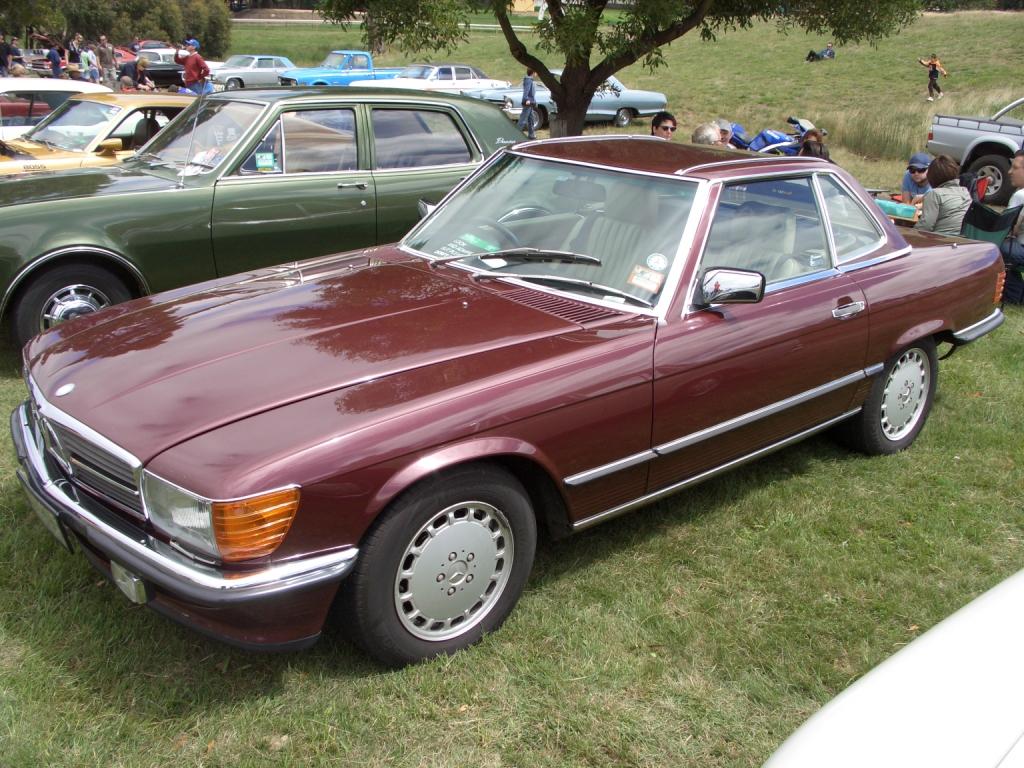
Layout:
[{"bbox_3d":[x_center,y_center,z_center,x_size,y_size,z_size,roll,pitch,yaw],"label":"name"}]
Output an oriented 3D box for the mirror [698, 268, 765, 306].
[{"bbox_3d":[0.718,-0.321,3.175,0.195,0.105,0.085,10,21,25],"label":"mirror"}]

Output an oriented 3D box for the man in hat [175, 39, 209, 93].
[{"bbox_3d":[-6.120,-5.730,18.884,0.580,1.780,0.520,-3,19,-11],"label":"man in hat"}]

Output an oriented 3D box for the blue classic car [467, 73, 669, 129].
[{"bbox_3d":[1.466,-7.440,25.390,5.420,1.420,2.000,-12,22,-34],"label":"blue classic car"}]

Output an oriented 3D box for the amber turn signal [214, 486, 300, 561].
[{"bbox_3d":[-0.595,0.328,2.298,0.182,0.172,0.120,-14,24,-38],"label":"amber turn signal"}]

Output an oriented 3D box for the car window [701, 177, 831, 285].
[{"bbox_3d":[0.868,-0.517,3.478,0.850,0.410,0.050,-14,1,-38],"label":"car window"}]

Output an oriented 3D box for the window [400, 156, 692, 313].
[{"bbox_3d":[0.132,-0.645,3.736,1.380,0.100,0.550,21,69,46],"label":"window"}]

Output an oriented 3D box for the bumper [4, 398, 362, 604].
[{"bbox_3d":[-1.144,0.290,2.909,0.530,0.125,1.760,-14,24,-38],"label":"bumper"}]

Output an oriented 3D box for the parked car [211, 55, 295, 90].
[{"bbox_3d":[-9.350,-11.200,35.400,1.860,1.410,4.800,15,23,36],"label":"parked car"}]

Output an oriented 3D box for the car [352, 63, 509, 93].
[{"bbox_3d":[-2.530,-9.360,30.700,5.000,1.420,1.880,-14,24,-38],"label":"car"}]

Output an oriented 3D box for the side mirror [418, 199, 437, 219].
[{"bbox_3d":[-0.392,-0.767,4.396,0.085,0.105,0.190,-8,21,-25],"label":"side mirror"}]

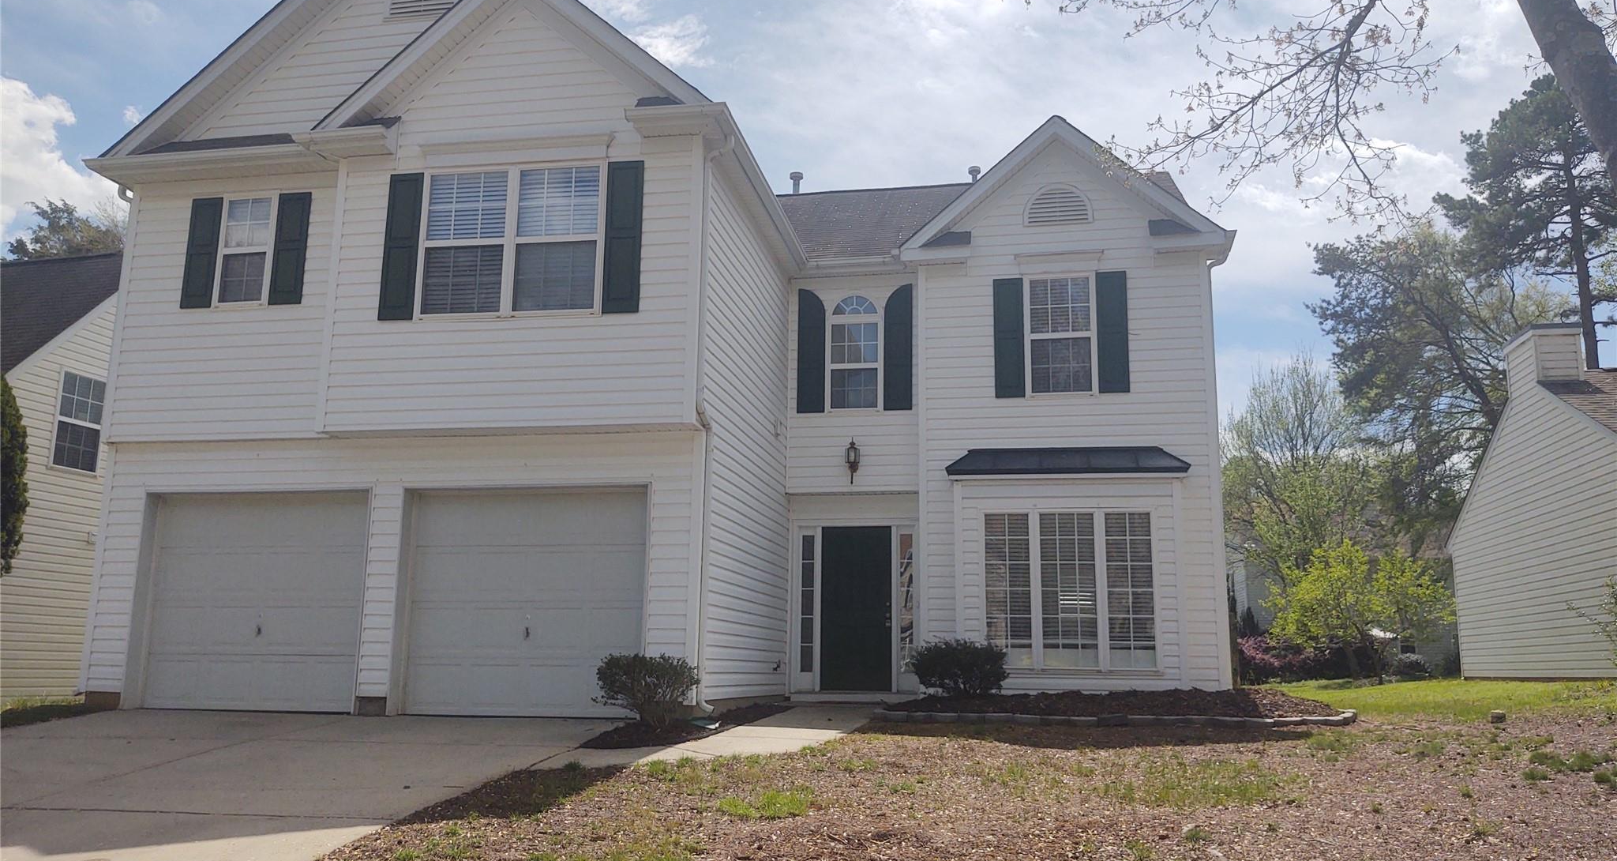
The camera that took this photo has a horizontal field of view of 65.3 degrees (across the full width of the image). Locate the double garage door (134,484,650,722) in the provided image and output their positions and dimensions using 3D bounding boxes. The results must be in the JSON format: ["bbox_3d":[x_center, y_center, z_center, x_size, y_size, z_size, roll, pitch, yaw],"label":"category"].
[{"bbox_3d":[-4.004,1.645,12.181,5.190,2.135,0.180,-1,-11,10],"label":"double garage door"}]

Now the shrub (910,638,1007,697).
[{"bbox_3d":[1.617,2.557,13.587,1.000,0.640,0.920,-1,-11,10],"label":"shrub"}]

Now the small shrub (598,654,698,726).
[{"bbox_3d":[-1.354,2.168,10.563,0.860,0.600,0.800,-1,-11,10],"label":"small shrub"}]

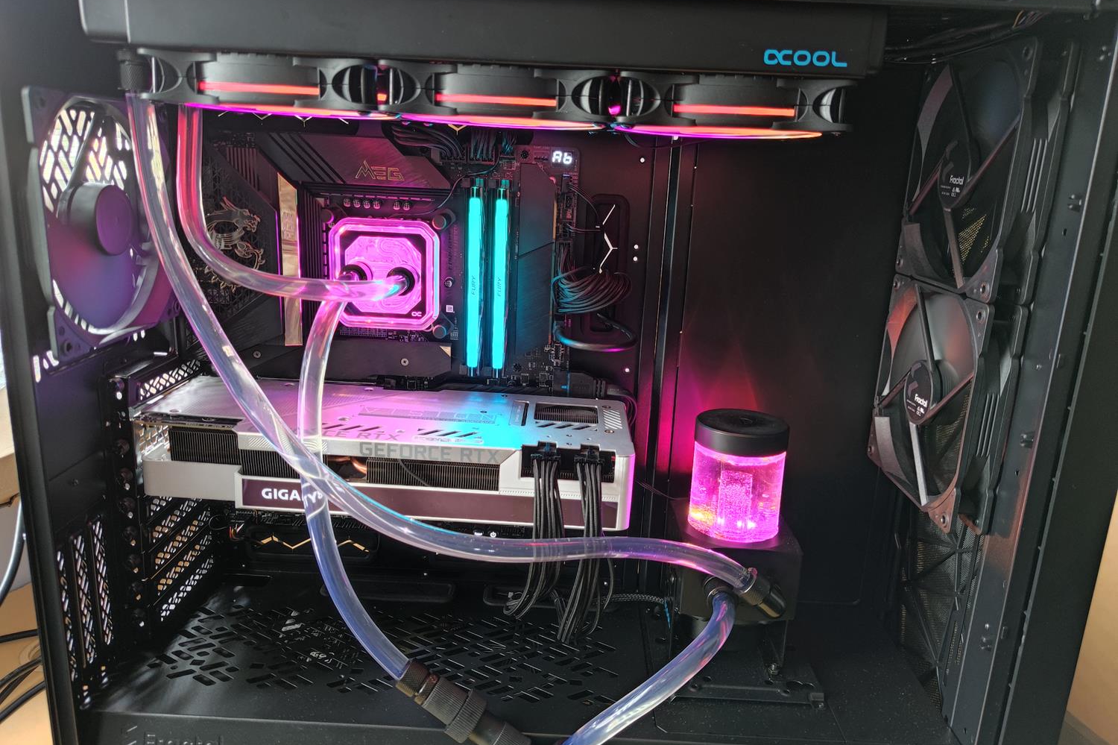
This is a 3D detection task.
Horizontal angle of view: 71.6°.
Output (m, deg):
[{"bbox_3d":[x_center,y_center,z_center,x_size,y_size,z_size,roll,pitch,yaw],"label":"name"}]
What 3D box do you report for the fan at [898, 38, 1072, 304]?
[{"bbox_3d":[0.262,-0.124,0.492,0.025,0.140,0.140,3,14,1],"label":"fan"}]

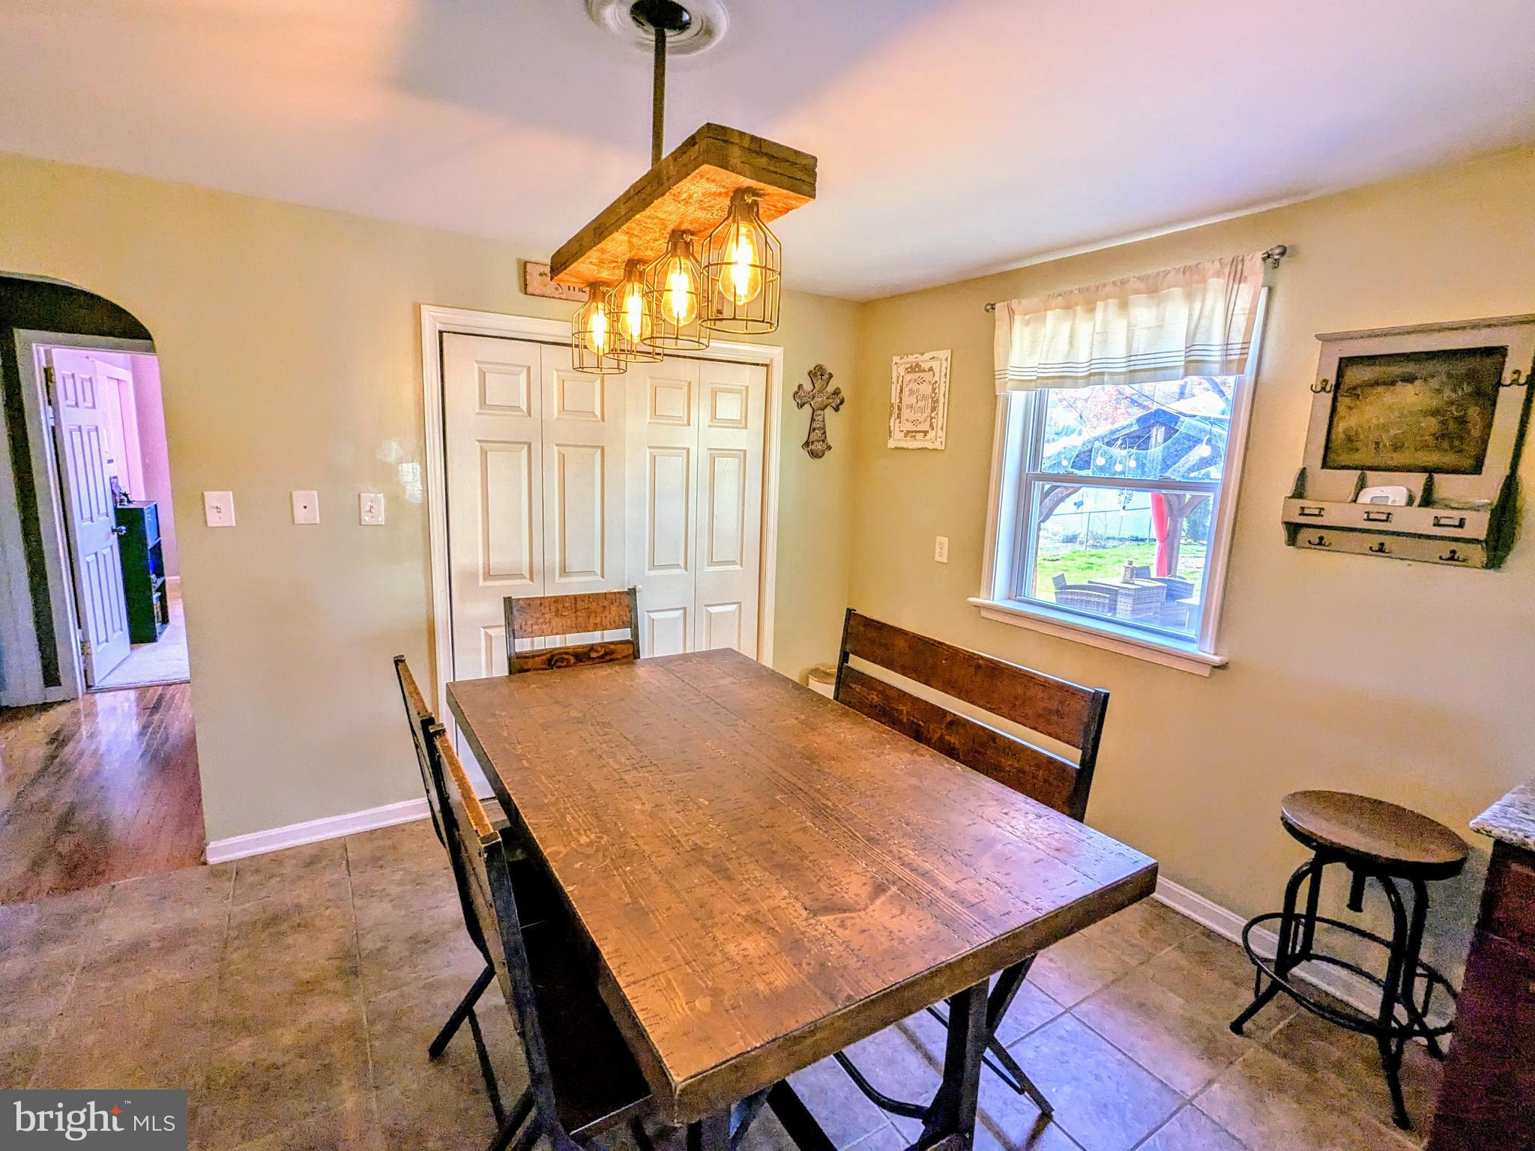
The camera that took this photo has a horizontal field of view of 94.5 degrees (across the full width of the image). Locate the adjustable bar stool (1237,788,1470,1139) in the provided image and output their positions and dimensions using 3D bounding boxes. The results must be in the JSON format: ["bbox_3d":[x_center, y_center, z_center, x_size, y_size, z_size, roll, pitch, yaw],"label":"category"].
[{"bbox_3d":[1.642,1.012,1.985,0.450,0.670,0.450,-4,12,-33],"label":"adjustable bar stool"}]

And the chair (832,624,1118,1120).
[{"bbox_3d":[0.272,0.752,1.930,0.585,1.107,0.945,-4,12,-33],"label":"chair"}]

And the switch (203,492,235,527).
[{"bbox_3d":[-1.954,-0.235,2.535,0.080,0.124,0.020,-4,12,-32],"label":"switch"}]

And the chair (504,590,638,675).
[{"bbox_3d":[-0.574,0.647,2.323,0.450,1.100,0.550,-3,11,-27],"label":"chair"}]

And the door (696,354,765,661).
[{"bbox_3d":[-0.212,-0.065,3.751,0.387,2.024,0.035,-4,12,-32],"label":"door"}]

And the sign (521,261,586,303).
[{"bbox_3d":[-0.614,-1.244,3.139,0.885,0.130,0.020,-4,11,-29],"label":"sign"}]

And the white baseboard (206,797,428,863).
[{"bbox_3d":[-1.771,1.025,2.897,0.830,0.083,0.015,-4,12,-32],"label":"white baseboard"}]

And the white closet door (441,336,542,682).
[{"bbox_3d":[-1.188,0.007,3.148,0.395,2.024,0.035,-4,12,-32],"label":"white closet door"}]

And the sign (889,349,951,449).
[{"bbox_3d":[0.756,-0.864,3.538,0.025,0.462,0.406,-4,12,-32],"label":"sign"}]

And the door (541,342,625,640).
[{"bbox_3d":[-0.845,-0.003,3.306,0.376,2.025,0.035,-4,11,-29],"label":"door"}]

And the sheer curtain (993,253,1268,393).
[{"bbox_3d":[1.250,-0.890,2.627,0.060,0.372,1.018,-4,12,-32],"label":"sheer curtain"}]

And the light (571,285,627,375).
[{"bbox_3d":[-0.402,-0.590,1.700,0.125,0.210,0.125,-4,12,-32],"label":"light"}]

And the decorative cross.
[{"bbox_3d":[0.265,-0.854,3.719,0.318,0.489,0.025,-4,11,-29],"label":"decorative cross"}]

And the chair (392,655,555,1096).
[{"bbox_3d":[-0.557,0.758,1.725,0.530,1.108,0.470,-4,12,-33],"label":"chair"}]

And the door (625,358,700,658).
[{"bbox_3d":[-0.522,-0.023,3.488,0.366,2.025,0.035,-4,11,-29],"label":"door"}]

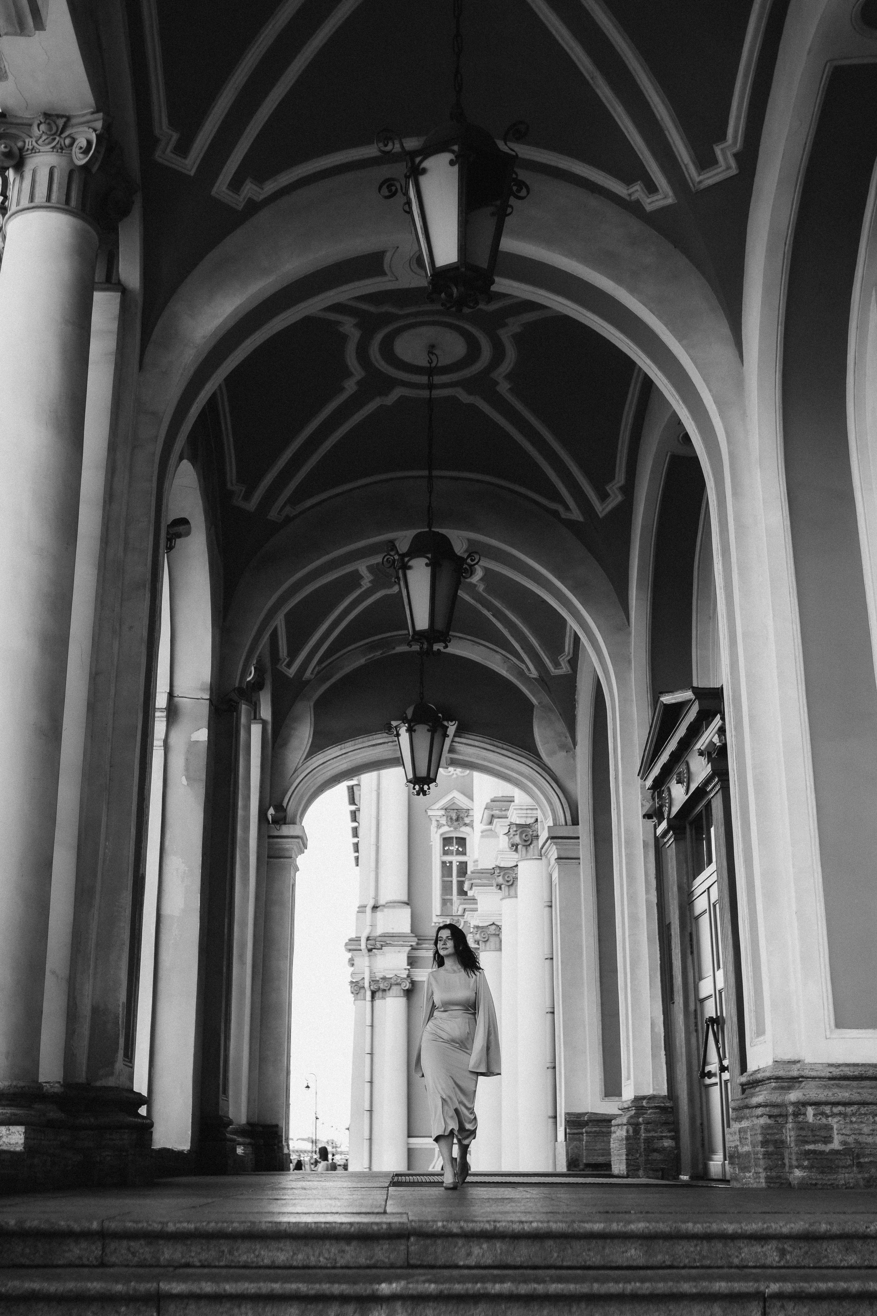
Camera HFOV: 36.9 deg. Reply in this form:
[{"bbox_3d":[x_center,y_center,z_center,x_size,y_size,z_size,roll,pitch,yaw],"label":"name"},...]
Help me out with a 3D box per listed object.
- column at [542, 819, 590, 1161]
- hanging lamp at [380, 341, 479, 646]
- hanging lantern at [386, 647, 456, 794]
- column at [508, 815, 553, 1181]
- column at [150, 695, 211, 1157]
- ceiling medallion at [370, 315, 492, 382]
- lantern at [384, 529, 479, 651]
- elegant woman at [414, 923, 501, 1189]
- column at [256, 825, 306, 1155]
[{"bbox_3d":[1.865,5.005,19.640,0.520,4.919,0.800,0,-16,-2],"label":"column"},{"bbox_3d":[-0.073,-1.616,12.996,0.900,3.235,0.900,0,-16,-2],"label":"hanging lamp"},{"bbox_3d":[-0.227,0.822,17.571,0.900,1.989,0.900,0,-16,-2],"label":"hanging lantern"},{"bbox_3d":[2.070,7.692,30.415,0.880,7.943,0.880,0,-16,-2],"label":"column"},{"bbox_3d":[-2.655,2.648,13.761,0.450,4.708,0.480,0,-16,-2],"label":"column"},{"bbox_3d":[-0.084,-3.159,13.500,1.260,0.100,1.220,0,-16,-2],"label":"ceiling medallion"},{"bbox_3d":[-0.073,-0.662,12.675,0.900,1.207,0.900,0,-16,-2],"label":"lantern"},{"bbox_3d":[0.124,2.697,9.021,0.580,1.721,0.420,-2,-16,5],"label":"elegant woman"},{"bbox_3d":[-2.312,4.990,19.645,0.560,4.951,0.800,0,-16,-2],"label":"column"}]

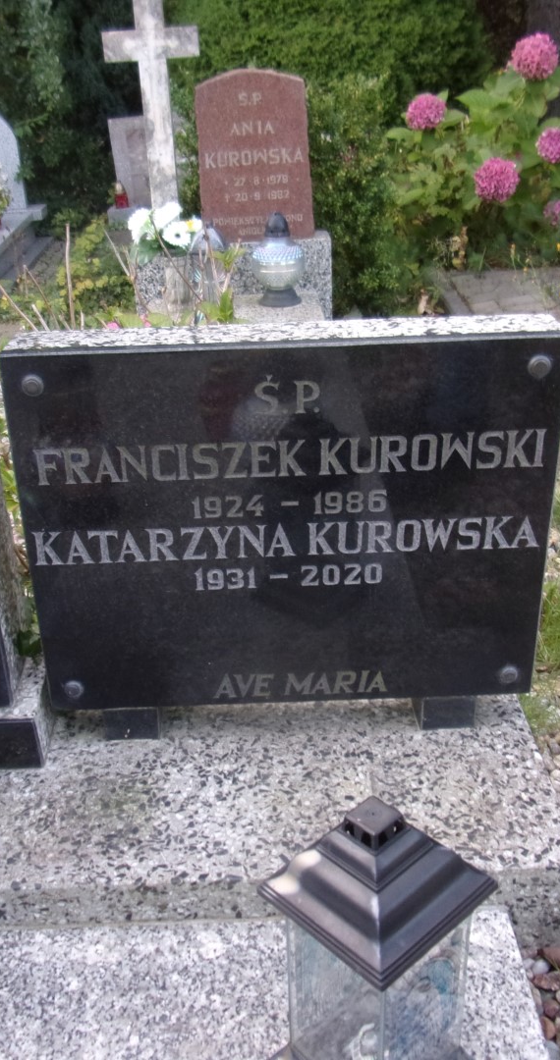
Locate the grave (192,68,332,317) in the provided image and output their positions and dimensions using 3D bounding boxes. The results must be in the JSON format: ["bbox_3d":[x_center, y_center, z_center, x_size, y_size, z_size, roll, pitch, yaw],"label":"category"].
[{"bbox_3d":[-0.057,-1.044,3.286,0.490,0.860,0.380,-3,29,1],"label":"grave"}]

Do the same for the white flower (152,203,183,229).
[{"bbox_3d":[-0.361,-1.005,3.140,0.100,0.085,0.085,-1,29,0],"label":"white flower"}]

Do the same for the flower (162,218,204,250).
[{"bbox_3d":[-0.309,-0.938,3.100,0.128,0.090,0.085,-4,29,-5],"label":"flower"}]

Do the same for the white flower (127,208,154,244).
[{"bbox_3d":[-0.443,-0.970,3.120,0.088,0.105,0.080,10,31,19],"label":"white flower"}]

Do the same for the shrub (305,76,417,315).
[{"bbox_3d":[0.290,-1.181,3.556,0.410,0.840,0.390,-1,29,0],"label":"shrub"}]

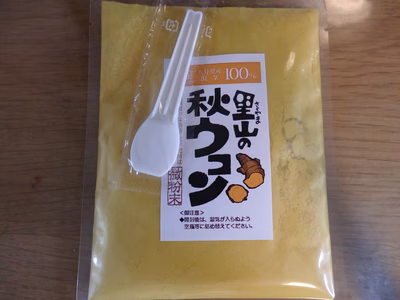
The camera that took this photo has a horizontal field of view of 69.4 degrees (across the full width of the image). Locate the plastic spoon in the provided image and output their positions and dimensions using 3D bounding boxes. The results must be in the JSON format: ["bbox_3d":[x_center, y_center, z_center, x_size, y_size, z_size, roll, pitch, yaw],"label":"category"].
[{"bbox_3d":[-0.016,-0.035,0.171,0.026,0.010,0.101,15,84,3],"label":"plastic spoon"}]

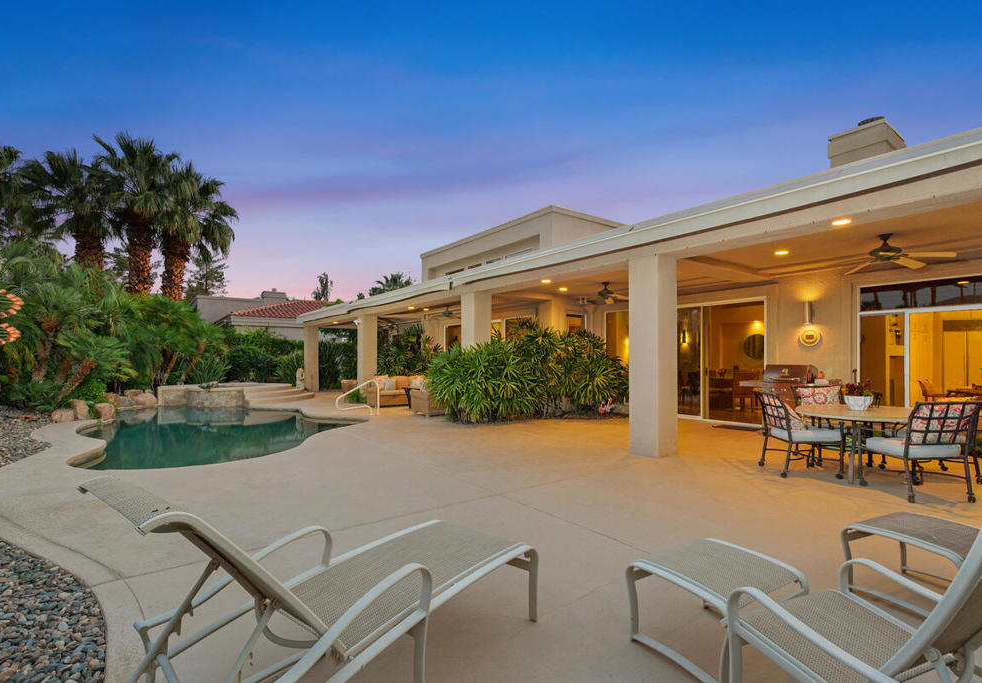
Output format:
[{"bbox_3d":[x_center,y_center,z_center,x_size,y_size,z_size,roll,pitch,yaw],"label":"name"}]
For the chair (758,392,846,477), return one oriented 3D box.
[{"bbox_3d":[3.545,1.063,5.302,0.680,0.900,0.620,-1,-2,7],"label":"chair"}]

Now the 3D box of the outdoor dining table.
[{"bbox_3d":[4.205,1.140,5.168,1.600,0.730,1.200,1,-3,-26],"label":"outdoor dining table"}]

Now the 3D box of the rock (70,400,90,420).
[{"bbox_3d":[-9.449,1.584,10.450,0.420,0.450,0.380,2,-3,-42],"label":"rock"}]

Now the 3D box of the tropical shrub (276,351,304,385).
[{"bbox_3d":[-8.635,1.163,19.600,1.250,1.600,1.250,1,-2,-24],"label":"tropical shrub"}]

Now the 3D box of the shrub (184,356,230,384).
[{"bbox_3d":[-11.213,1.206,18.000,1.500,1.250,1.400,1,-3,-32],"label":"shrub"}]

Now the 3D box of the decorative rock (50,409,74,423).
[{"bbox_3d":[-9.000,1.535,9.550,0.410,0.280,0.360,2,-3,-43],"label":"decorative rock"}]

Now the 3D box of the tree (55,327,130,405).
[{"bbox_3d":[-10.157,0.599,11.600,1.700,1.900,1.700,2,-3,-41],"label":"tree"}]

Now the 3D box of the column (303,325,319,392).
[{"bbox_3d":[-7.340,0.720,18.600,0.460,2.680,0.460,1,-2,-37],"label":"column"}]

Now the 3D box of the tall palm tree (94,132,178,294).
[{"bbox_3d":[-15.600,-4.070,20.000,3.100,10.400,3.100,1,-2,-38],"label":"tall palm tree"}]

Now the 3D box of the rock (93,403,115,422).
[{"bbox_3d":[-8.200,1.500,9.650,0.400,0.410,0.380,2,-2,-40],"label":"rock"}]

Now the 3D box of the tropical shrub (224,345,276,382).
[{"bbox_3d":[-10.878,1.059,20.500,2.050,1.900,1.800,1,-3,-28],"label":"tropical shrub"}]

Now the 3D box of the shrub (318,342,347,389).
[{"bbox_3d":[-7.200,1.040,20.700,1.400,2.120,1.150,1,-2,-37],"label":"shrub"}]

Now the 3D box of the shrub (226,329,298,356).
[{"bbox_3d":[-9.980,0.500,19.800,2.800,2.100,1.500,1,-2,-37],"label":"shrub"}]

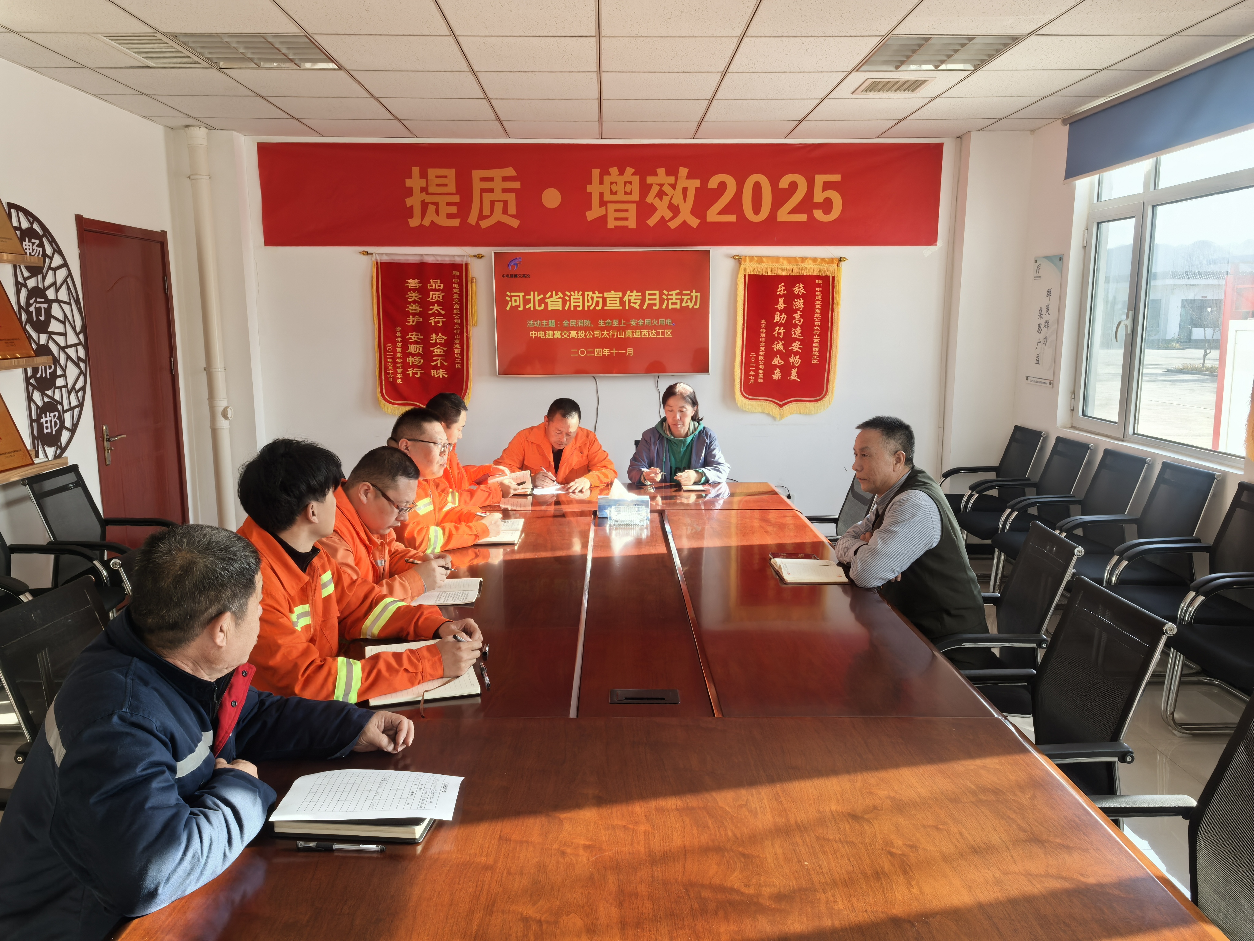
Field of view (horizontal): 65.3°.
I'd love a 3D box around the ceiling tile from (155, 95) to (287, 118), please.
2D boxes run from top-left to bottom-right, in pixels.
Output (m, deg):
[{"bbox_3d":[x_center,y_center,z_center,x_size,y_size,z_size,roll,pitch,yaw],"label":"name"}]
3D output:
[{"bbox_3d":[-2.246,-2.025,5.461,0.600,0.020,0.590,0,9,-1],"label":"ceiling tile"}]

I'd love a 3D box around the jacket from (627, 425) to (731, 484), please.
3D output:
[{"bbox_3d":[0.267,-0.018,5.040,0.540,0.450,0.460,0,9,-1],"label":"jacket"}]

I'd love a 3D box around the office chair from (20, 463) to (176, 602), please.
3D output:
[{"bbox_3d":[-2.406,0.449,4.600,0.570,0.925,0.560,0,9,-1],"label":"office chair"}]

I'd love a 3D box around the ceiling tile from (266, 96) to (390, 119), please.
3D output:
[{"bbox_3d":[-1.645,-2.037,5.489,0.600,0.020,0.600,0,9,-1],"label":"ceiling tile"}]

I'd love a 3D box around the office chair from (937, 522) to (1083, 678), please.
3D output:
[{"bbox_3d":[1.109,0.659,3.193,0.590,0.930,0.570,0,9,1],"label":"office chair"}]

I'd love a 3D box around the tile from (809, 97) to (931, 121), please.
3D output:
[{"bbox_3d":[1.349,-2.055,5.563,0.600,0.020,0.600,0,9,-1],"label":"tile"}]

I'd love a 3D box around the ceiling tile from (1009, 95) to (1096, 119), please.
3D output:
[{"bbox_3d":[2.405,-2.063,5.589,0.313,0.020,0.600,0,9,-1],"label":"ceiling tile"}]

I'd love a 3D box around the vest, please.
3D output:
[{"bbox_3d":[1.009,0.294,3.251,0.410,0.630,0.450,1,9,10],"label":"vest"}]

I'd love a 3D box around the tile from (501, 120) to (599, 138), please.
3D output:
[{"bbox_3d":[-0.465,-2.138,6.110,0.600,0.020,0.600,0,9,-1],"label":"tile"}]

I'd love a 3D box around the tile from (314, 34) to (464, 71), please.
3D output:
[{"bbox_3d":[-1.024,-1.849,4.322,0.600,0.020,0.600,0,9,-1],"label":"tile"}]

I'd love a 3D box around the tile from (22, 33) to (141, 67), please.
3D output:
[{"bbox_3d":[-2.362,-1.840,4.288,0.310,0.020,0.600,0,9,-1],"label":"tile"}]

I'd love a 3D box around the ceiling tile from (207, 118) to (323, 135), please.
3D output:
[{"bbox_3d":[-2.268,-2.117,6.033,0.600,0.020,0.570,0,9,-1],"label":"ceiling tile"}]

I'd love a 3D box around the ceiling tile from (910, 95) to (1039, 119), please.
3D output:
[{"bbox_3d":[1.954,-2.064,5.569,0.600,0.020,0.600,0,9,-1],"label":"ceiling tile"}]

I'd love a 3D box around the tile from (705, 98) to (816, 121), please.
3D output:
[{"bbox_3d":[0.747,-2.042,5.532,0.600,0.020,0.600,0,9,-1],"label":"tile"}]

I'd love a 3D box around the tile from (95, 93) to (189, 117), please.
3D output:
[{"bbox_3d":[-2.668,-2.025,5.463,0.237,0.020,0.600,0,9,-1],"label":"tile"}]

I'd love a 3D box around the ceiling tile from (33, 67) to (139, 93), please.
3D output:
[{"bbox_3d":[-2.651,-1.929,4.860,0.235,0.020,0.590,0,9,-1],"label":"ceiling tile"}]

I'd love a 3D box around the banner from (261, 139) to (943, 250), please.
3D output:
[{"bbox_3d":[-0.155,-1.809,6.431,4.455,0.646,0.010,0,9,-1],"label":"banner"}]

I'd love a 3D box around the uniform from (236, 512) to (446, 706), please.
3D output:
[{"bbox_3d":[-0.747,0.405,2.406,0.580,0.550,0.540,1,9,10],"label":"uniform"}]

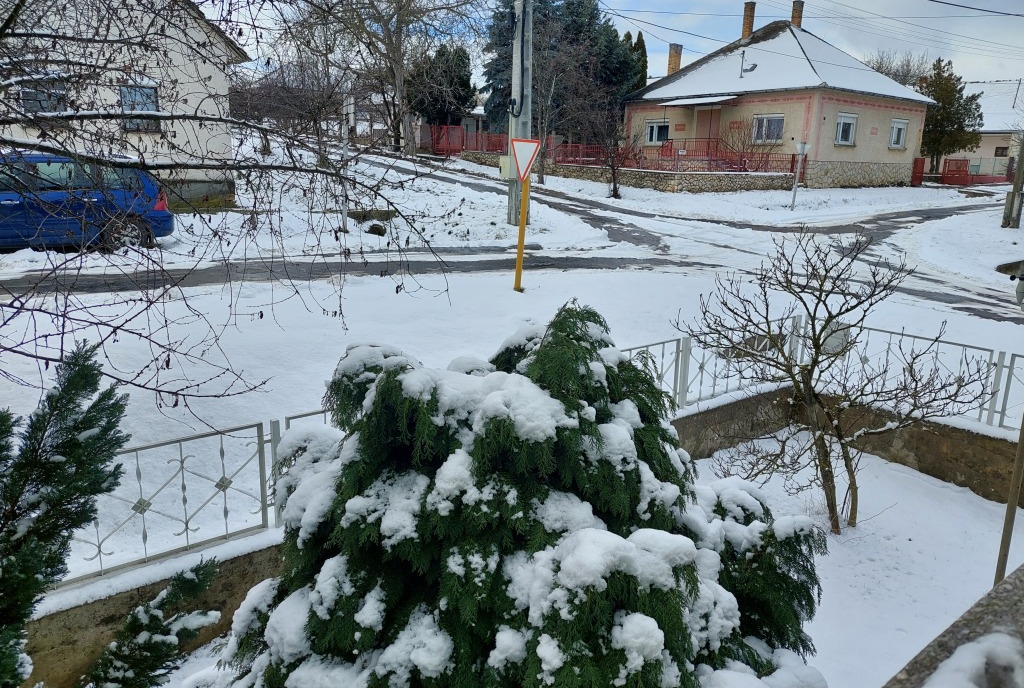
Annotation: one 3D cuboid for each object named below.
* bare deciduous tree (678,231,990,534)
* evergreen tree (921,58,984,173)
[{"bbox_3d":[3.058,0.416,6.729,2.780,2.953,2.650,7,16,25],"label":"bare deciduous tree"},{"bbox_3d":[24.230,-12.416,39.215,3.337,6.267,3.171,9,16,29],"label":"evergreen tree"}]

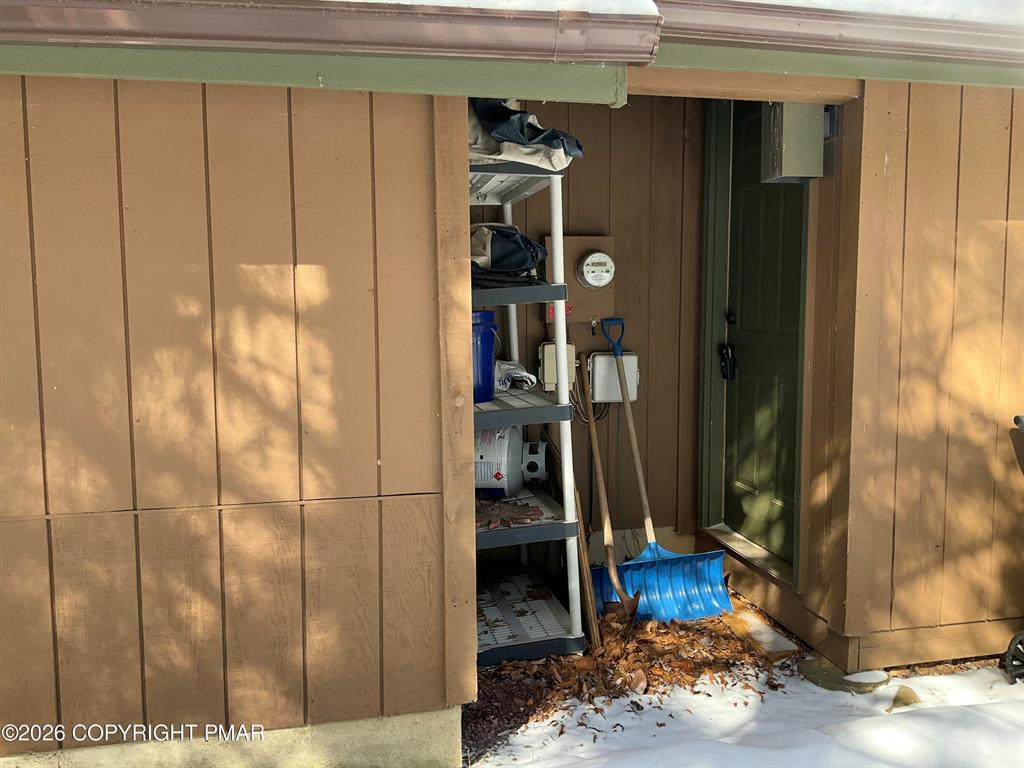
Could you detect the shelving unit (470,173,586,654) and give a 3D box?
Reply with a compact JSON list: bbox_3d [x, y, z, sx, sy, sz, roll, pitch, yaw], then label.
[{"bbox_3d":[-0.089,0.087,3.544,0.460,1.830,0.914,-4,6,-12],"label":"shelving unit"}]

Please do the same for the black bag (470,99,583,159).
[{"bbox_3d":[-0.006,-0.924,3.169,0.450,0.260,0.380,-1,6,-12],"label":"black bag"}]

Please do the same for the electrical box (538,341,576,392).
[{"bbox_3d":[0.214,-0.082,4.041,0.160,0.235,0.100,-1,6,-12],"label":"electrical box"}]

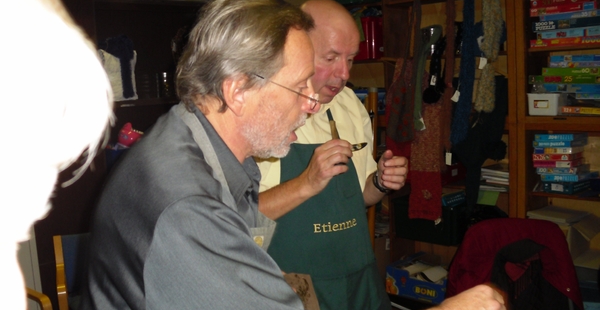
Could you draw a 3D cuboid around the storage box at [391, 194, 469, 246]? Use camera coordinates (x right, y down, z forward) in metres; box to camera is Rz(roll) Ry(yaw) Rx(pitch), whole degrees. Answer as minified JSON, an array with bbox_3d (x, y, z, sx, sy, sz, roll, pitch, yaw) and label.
[{"bbox_3d":[0.775,0.358,3.564,0.359,0.215,0.280,4,10,44],"label":"storage box"}]

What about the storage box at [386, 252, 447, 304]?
[{"bbox_3d":[0.769,0.709,3.590,0.393,0.150,0.360,4,10,44],"label":"storage box"}]

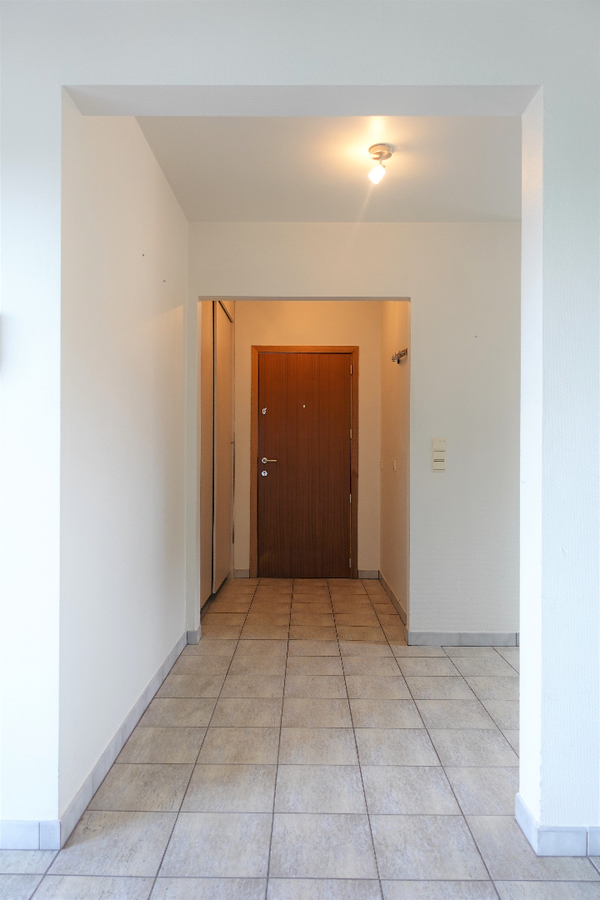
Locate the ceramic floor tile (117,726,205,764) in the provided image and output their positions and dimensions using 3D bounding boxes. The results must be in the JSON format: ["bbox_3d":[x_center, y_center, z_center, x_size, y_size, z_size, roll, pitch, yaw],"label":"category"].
[{"bbox_3d":[-0.532,1.162,2.357,0.299,0.010,0.294,0,0,0],"label":"ceramic floor tile"}]

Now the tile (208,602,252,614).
[{"bbox_3d":[-0.514,1.165,4.404,0.299,0.010,0.294,0,0,0],"label":"tile"}]

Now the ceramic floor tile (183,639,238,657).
[{"bbox_3d":[-0.522,1.164,3.527,0.299,0.010,0.294,0,0,0],"label":"ceramic floor tile"}]

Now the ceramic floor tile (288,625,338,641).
[{"bbox_3d":[0.083,1.174,3.837,0.300,0.010,0.297,0,0,0],"label":"ceramic floor tile"}]

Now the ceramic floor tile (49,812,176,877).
[{"bbox_3d":[-0.538,1.160,1.774,0.300,0.010,0.297,0,0,0],"label":"ceramic floor tile"}]

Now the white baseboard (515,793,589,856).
[{"bbox_3d":[0.753,1.124,1.804,0.145,0.080,0.176,0,0,0],"label":"white baseboard"}]

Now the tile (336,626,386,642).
[{"bbox_3d":[0.384,1.162,3.788,0.298,0.010,0.293,0,0,1],"label":"tile"}]

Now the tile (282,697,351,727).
[{"bbox_3d":[0.073,1.164,2.646,0.299,0.010,0.292,0,0,0],"label":"tile"}]

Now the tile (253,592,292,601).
[{"bbox_3d":[-0.210,1.167,4.694,0.299,0.010,0.294,0,0,0],"label":"tile"}]

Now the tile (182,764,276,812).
[{"bbox_3d":[-0.232,1.155,2.048,0.298,0.010,0.293,0,0,1],"label":"tile"}]

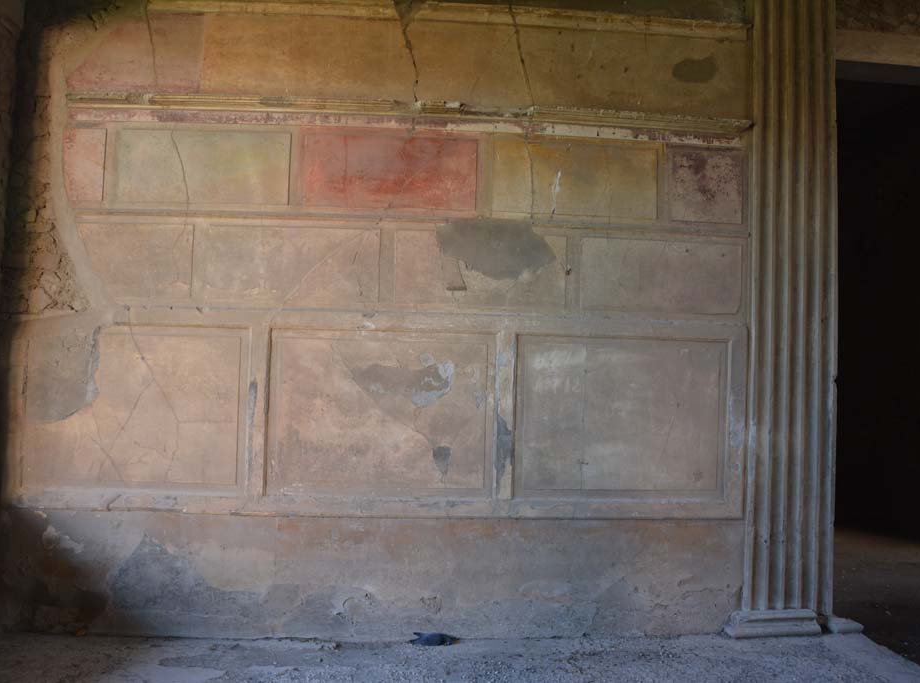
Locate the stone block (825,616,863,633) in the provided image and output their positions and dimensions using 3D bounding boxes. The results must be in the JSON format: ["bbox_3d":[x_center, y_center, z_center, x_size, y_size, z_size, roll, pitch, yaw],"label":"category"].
[{"bbox_3d":[2.271,1.673,4.555,0.195,0.080,0.120,1,-1,-3],"label":"stone block"}]

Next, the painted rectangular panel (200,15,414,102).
[{"bbox_3d":[-0.871,-1.637,4.444,1.213,0.449,0.040,1,-1,-3],"label":"painted rectangular panel"}]

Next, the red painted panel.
[{"bbox_3d":[-0.403,-0.986,4.450,1.003,0.446,0.040,1,-1,-3],"label":"red painted panel"}]

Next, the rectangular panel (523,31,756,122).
[{"bbox_3d":[1.042,-1.581,4.547,1.351,0.471,0.040,1,-1,-3],"label":"rectangular panel"}]

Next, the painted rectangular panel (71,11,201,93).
[{"bbox_3d":[-1.849,-1.642,4.391,0.757,0.435,0.040,1,-1,-3],"label":"painted rectangular panel"}]

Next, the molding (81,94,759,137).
[{"bbox_3d":[-0.243,-1.293,4.413,3.878,0.085,0.100,1,-1,-3],"label":"molding"}]

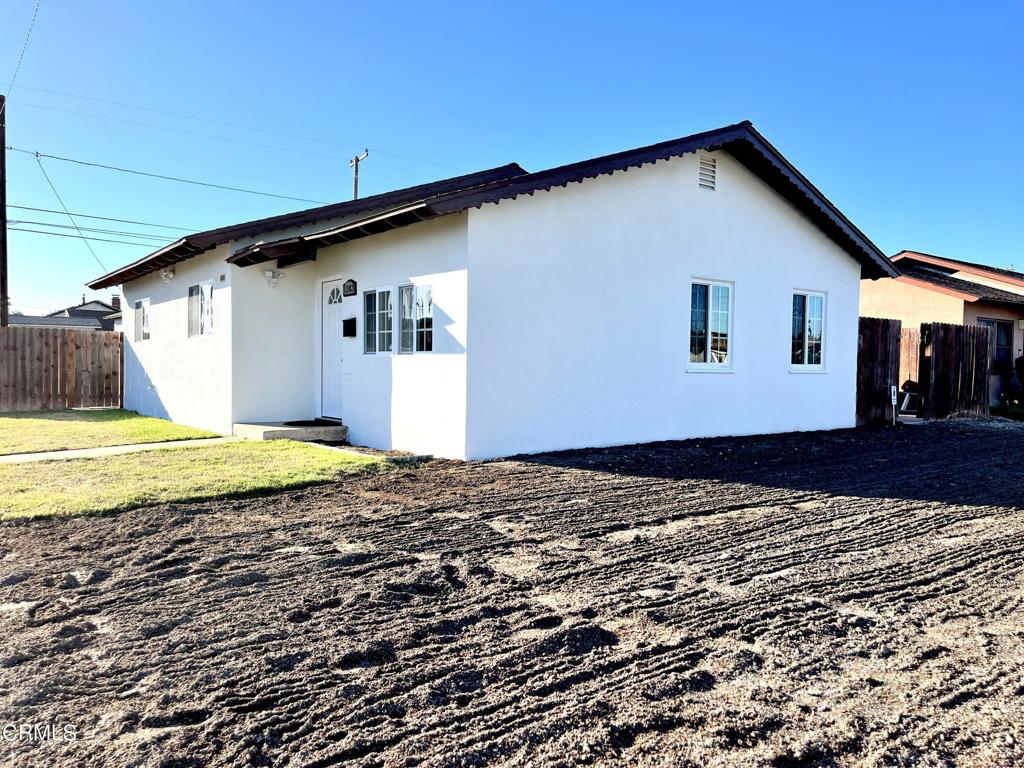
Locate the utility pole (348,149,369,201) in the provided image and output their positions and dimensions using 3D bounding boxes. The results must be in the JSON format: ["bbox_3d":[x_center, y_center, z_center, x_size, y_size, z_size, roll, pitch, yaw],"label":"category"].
[{"bbox_3d":[-7.287,-5.470,36.167,0.320,10.824,2.500,0,2,-29],"label":"utility pole"}]

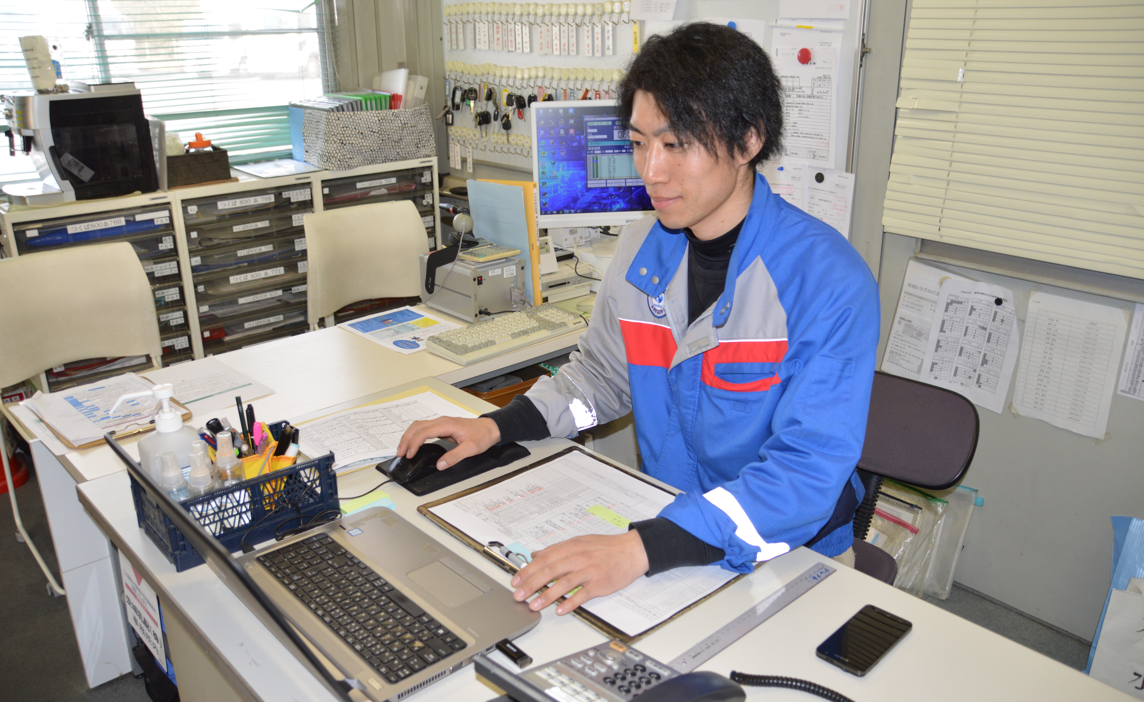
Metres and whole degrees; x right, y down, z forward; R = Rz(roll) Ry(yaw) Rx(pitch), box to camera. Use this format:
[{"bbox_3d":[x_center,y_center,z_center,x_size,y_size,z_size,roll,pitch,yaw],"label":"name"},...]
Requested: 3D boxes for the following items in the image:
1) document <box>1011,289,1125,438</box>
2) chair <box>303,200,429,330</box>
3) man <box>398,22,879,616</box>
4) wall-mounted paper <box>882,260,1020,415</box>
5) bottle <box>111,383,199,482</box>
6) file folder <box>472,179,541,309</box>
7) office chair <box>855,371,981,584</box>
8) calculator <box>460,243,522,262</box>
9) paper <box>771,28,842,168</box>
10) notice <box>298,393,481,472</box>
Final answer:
[{"bbox_3d":[1.136,0.032,1.973,0.008,0.302,0.208,-19,27,-40],"label":"document"},{"bbox_3d":[-0.583,-0.068,3.008,0.500,0.820,0.520,-19,27,-40],"label":"chair"},{"bbox_3d":[0.113,0.205,1.449,0.780,1.400,0.670,-19,27,-40],"label":"man"},{"bbox_3d":[0.942,-0.039,2.155,0.015,0.325,0.315,-19,27,-40],"label":"wall-mounted paper"},{"bbox_3d":[-0.597,0.155,1.248,0.122,0.217,0.088,-4,21,-11],"label":"bottle"},{"bbox_3d":[-0.174,-0.300,2.357,0.055,0.315,0.235,-19,27,-40],"label":"file folder"},{"bbox_3d":[0.383,0.463,1.600,0.570,0.810,0.540,-19,27,-40],"label":"office chair"},{"bbox_3d":[-0.211,-0.254,2.212,0.145,0.020,0.104,-19,27,-40],"label":"calculator"},{"bbox_3d":[0.608,-0.668,2.251,0.012,0.320,0.202,-19,27,-40],"label":"paper"},{"bbox_3d":[-0.347,0.139,1.599,0.295,0.015,0.205,-19,27,-40],"label":"notice"}]

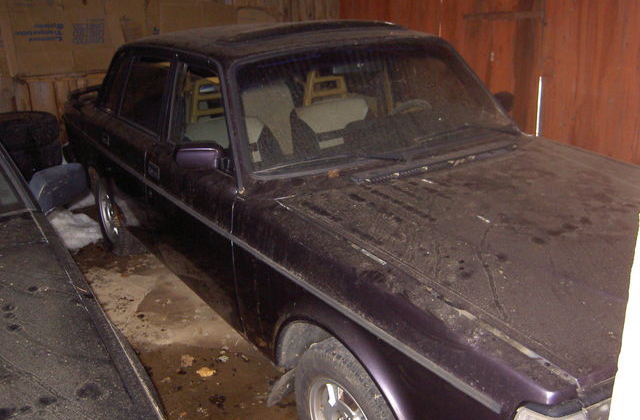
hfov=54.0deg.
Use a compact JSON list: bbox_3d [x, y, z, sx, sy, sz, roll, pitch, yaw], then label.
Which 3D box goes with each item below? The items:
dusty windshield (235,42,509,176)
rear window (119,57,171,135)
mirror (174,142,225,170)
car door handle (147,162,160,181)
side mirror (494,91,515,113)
[{"bbox_3d":[0.277,-0.468,2.728,1.410,0.570,0.110,-13,-19,-31],"label":"dusty windshield"},{"bbox_3d":[-0.907,-0.618,3.291,0.040,0.360,0.670,8,10,-36],"label":"rear window"},{"bbox_3d":[-0.449,-0.200,2.352,0.185,0.100,0.080,-4,18,-7],"label":"mirror"},{"bbox_3d":[-0.768,-0.178,2.883,0.030,0.055,0.135,-10,20,-32],"label":"car door handle"},{"bbox_3d":[0.940,-0.542,3.198,0.080,0.105,0.185,14,24,40],"label":"side mirror"}]

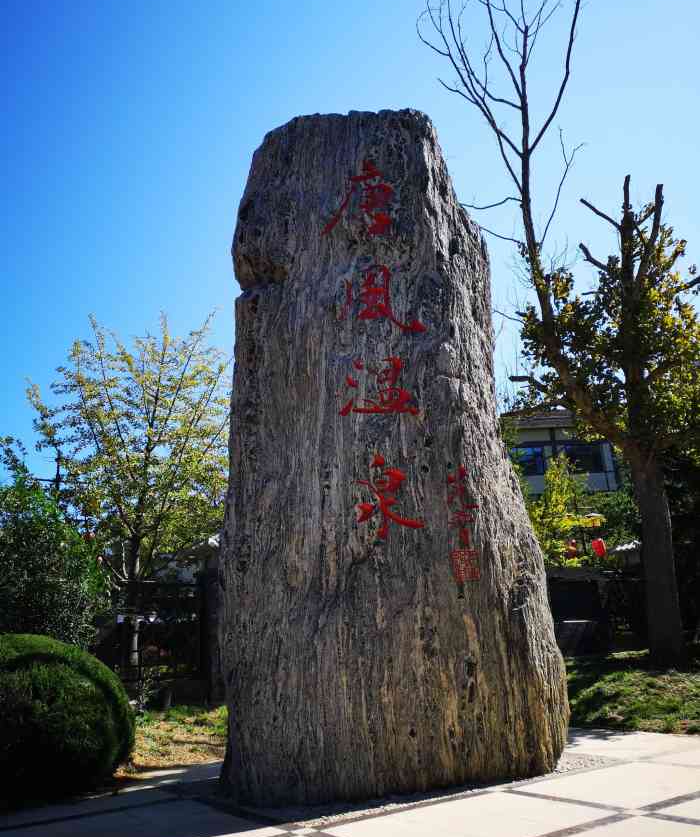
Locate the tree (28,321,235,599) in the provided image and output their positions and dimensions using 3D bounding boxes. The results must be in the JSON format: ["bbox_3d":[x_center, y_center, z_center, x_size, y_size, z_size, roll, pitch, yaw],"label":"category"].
[{"bbox_3d":[-4.102,1.317,14.729,4.400,7.381,4.300,4,-18,-15],"label":"tree"}]

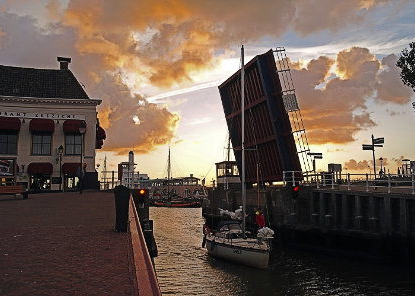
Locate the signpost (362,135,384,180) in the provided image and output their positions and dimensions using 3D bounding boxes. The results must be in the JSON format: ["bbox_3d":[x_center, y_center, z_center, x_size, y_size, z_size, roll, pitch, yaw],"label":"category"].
[{"bbox_3d":[11.647,0.962,23.452,1.500,3.845,0.700,-1,-5,6],"label":"signpost"}]

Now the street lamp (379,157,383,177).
[{"bbox_3d":[28.752,3.426,55.147,0.550,3.715,0.550,0,-5,0],"label":"street lamp"}]

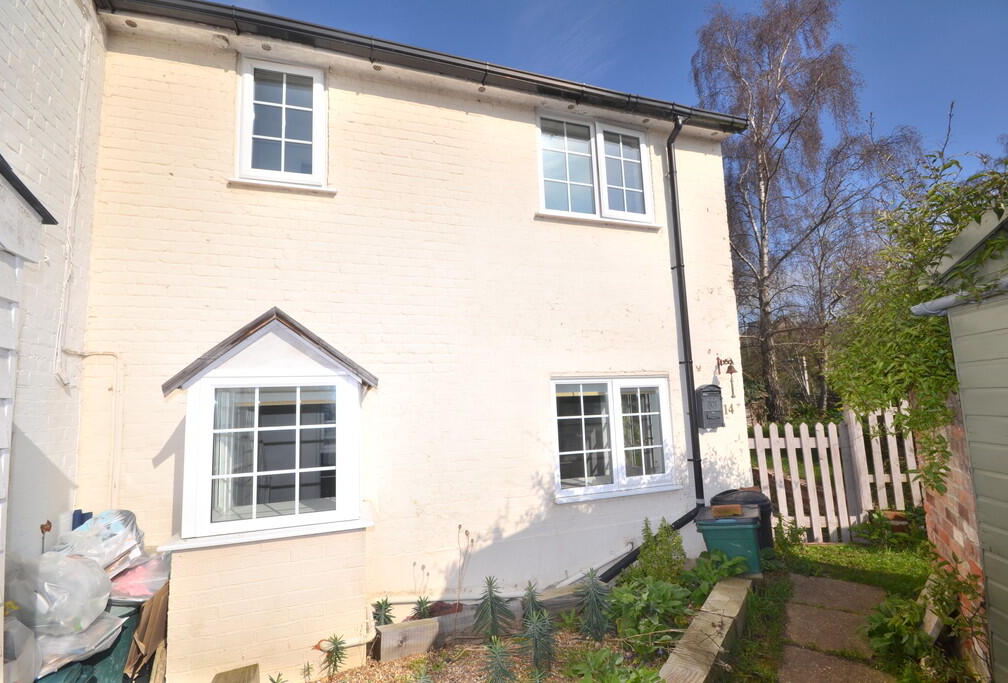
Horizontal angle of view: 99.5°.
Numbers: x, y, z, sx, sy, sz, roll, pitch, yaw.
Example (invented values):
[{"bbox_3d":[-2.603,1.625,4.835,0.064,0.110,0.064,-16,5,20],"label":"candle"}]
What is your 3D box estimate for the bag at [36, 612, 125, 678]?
[{"bbox_3d":[-1.878,1.298,1.895,0.350,0.180,0.420,0,-5,-18],"label":"bag"}]

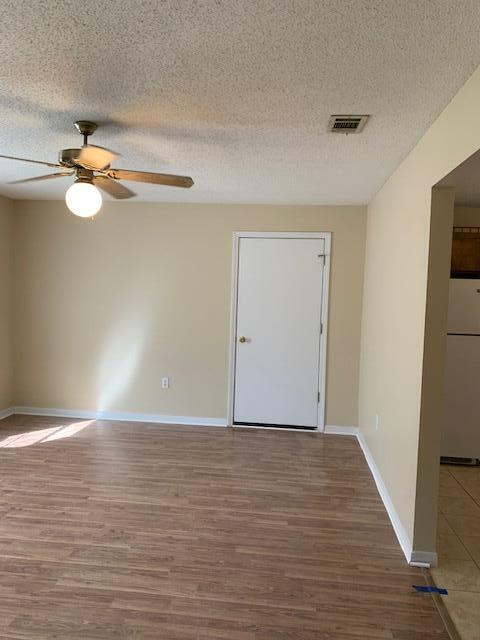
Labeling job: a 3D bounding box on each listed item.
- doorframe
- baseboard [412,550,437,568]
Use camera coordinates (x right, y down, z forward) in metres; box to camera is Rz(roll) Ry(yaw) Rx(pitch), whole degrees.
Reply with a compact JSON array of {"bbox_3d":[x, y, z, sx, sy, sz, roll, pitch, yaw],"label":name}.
[{"bbox_3d":[0.421,0.143,5.231,0.920,2.040,0.050,2,4,7],"label":"doorframe"},{"bbox_3d":[1.038,1.350,2.714,0.150,0.084,0.032,2,4,7],"label":"baseboard"}]

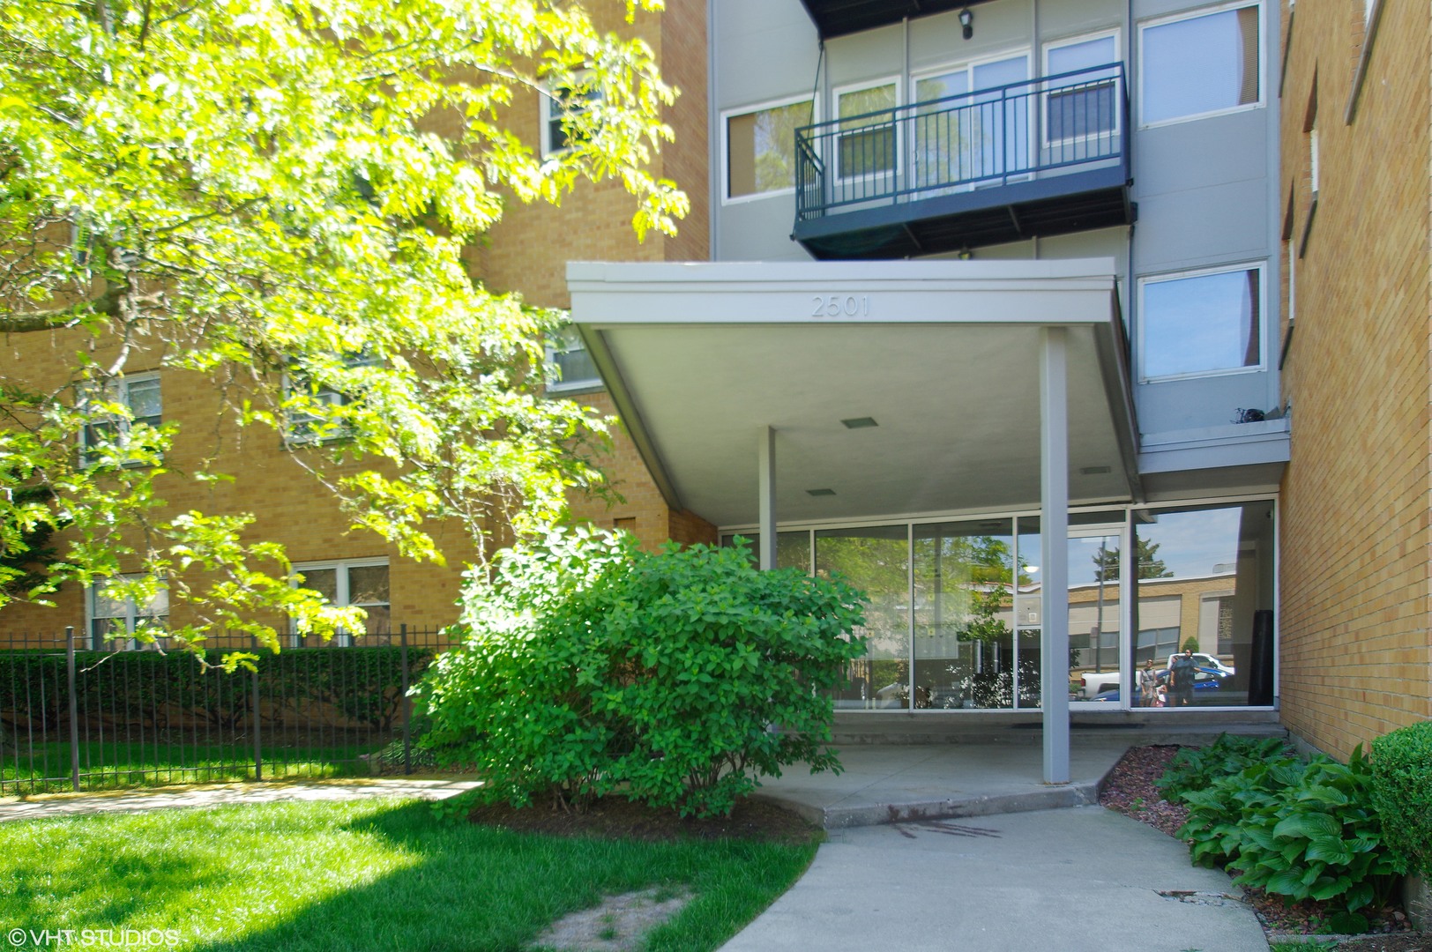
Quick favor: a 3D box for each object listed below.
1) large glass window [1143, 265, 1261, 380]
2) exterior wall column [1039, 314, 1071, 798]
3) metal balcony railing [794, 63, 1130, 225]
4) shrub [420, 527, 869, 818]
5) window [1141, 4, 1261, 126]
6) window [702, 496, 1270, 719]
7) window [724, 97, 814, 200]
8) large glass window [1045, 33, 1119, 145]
[{"bbox_3d":[5.323,-1.670,11.767,1.292,1.183,0.100,-3,-3,21],"label":"large glass window"},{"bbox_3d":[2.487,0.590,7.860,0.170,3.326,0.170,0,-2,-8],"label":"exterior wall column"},{"bbox_3d":[2.791,-3.605,12.312,3.604,1.120,1.050,-3,-3,21],"label":"metal balcony railing"},{"bbox_3d":[-0.476,1.309,7.300,2.800,1.900,2.000,-2,-3,6],"label":"shrub"},{"bbox_3d":[5.313,-4.503,11.770,1.269,1.181,0.100,-3,-3,21],"label":"window"},{"bbox_3d":[3.029,1.618,12.623,6.439,2.320,0.140,-3,-3,21],"label":"window"},{"bbox_3d":[0.686,-4.107,13.498,1.331,1.182,0.100,-3,-3,21],"label":"window"},{"bbox_3d":[4.160,-4.402,12.200,0.845,1.199,0.100,-3,-3,21],"label":"large glass window"}]

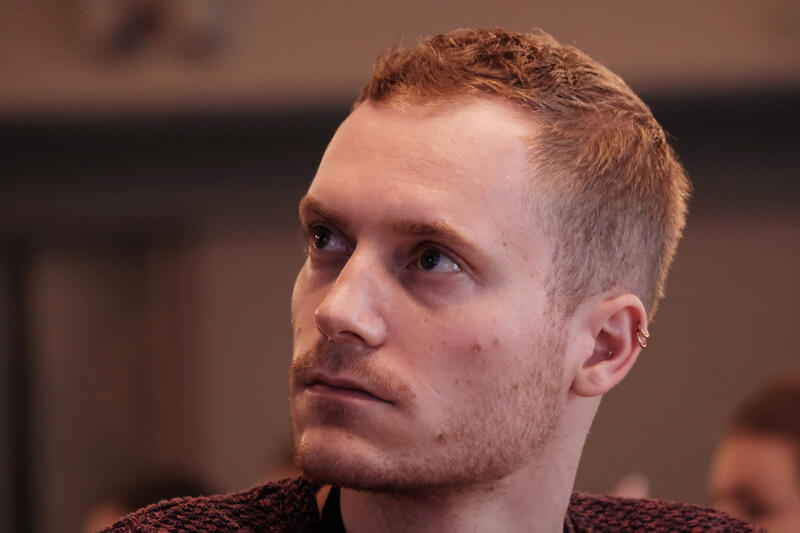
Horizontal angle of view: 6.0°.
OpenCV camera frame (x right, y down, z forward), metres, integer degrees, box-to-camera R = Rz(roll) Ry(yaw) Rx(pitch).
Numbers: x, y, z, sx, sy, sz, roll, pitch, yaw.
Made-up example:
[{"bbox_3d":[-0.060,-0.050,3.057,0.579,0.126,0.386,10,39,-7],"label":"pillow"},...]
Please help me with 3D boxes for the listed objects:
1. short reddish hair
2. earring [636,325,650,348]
[{"bbox_3d":[0.058,-0.042,3.894,0.163,0.165,0.190,8,-4,39],"label":"short reddish hair"},{"bbox_3d":[0.123,0.035,3.860,0.008,0.012,0.008,13,-4,-38],"label":"earring"}]

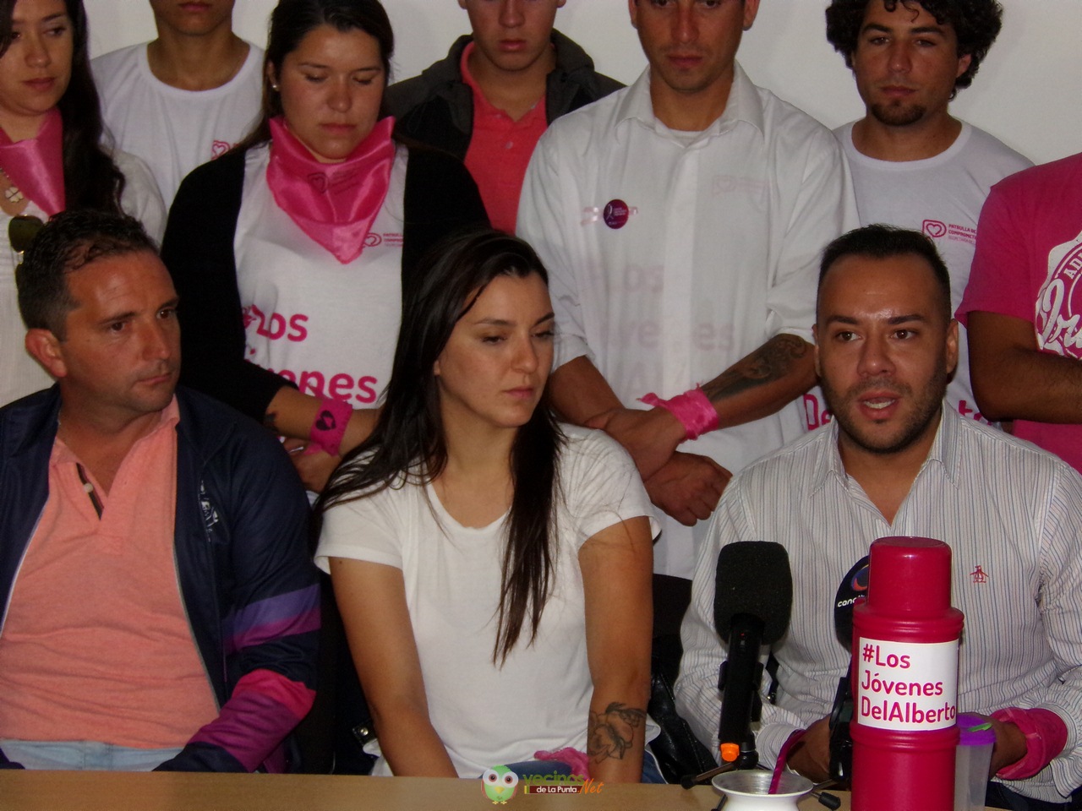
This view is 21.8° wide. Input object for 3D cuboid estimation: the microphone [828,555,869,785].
[{"bbox_3d":[0.324,0.263,2.820,0.088,0.260,0.088,12,-32,0],"label":"microphone"}]

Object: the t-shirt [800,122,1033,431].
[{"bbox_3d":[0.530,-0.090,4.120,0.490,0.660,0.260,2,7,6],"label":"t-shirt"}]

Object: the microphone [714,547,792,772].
[{"bbox_3d":[0.201,0.246,2.790,0.078,0.240,0.078,10,-37,0],"label":"microphone"}]

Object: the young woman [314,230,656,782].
[{"bbox_3d":[-0.065,0.450,3.170,0.450,1.280,0.700,0,7,-7],"label":"young woman"}]

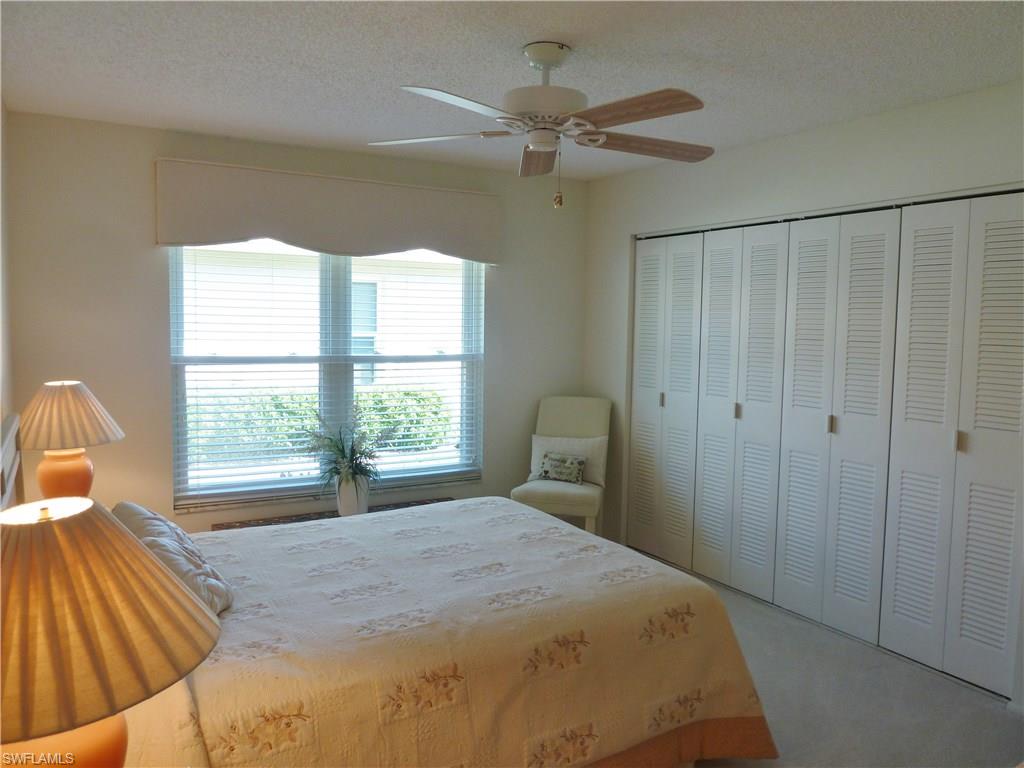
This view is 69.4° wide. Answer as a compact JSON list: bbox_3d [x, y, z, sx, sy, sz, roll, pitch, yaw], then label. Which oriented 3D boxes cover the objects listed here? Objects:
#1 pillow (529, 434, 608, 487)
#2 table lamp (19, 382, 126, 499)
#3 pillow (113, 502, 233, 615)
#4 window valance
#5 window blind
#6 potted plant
[{"bbox_3d":[0.353,0.481,4.620,0.510,0.330,0.140,2,-8,14],"label":"pillow"},{"bbox_3d":[-1.896,0.266,3.139,0.425,0.545,0.425,-2,6,-29],"label":"table lamp"},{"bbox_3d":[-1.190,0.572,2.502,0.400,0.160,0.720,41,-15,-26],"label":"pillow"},{"bbox_3d":[-0.946,-0.935,4.203,1.950,0.425,0.140,-2,6,-29],"label":"window valance"},{"bbox_3d":[-1.002,-0.108,4.352,1.830,1.460,0.110,-2,6,-29],"label":"window blind"},{"bbox_3d":[-0.929,0.462,4.159,0.430,0.620,0.410,-2,6,-29],"label":"potted plant"}]

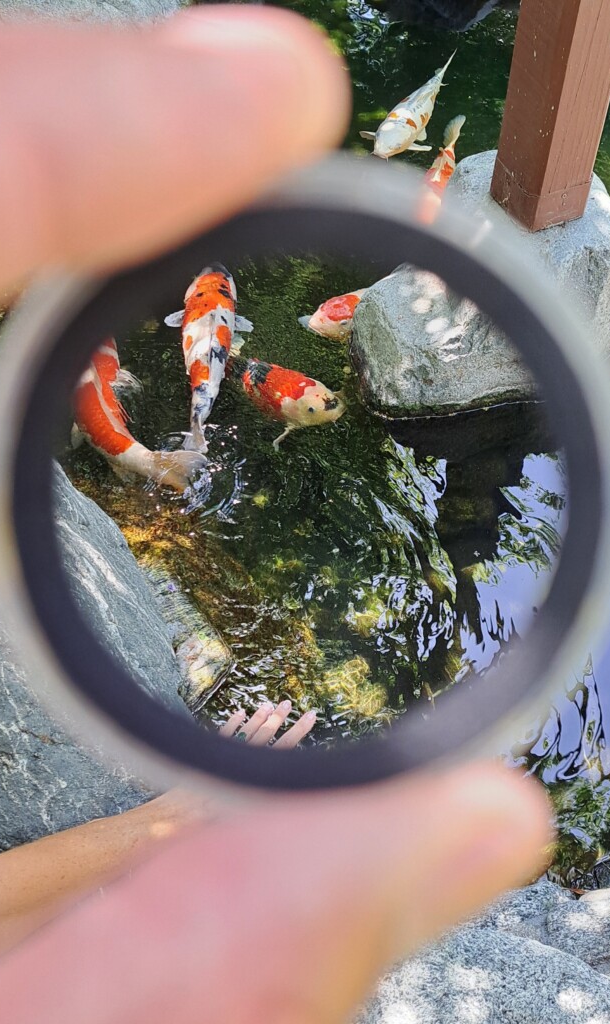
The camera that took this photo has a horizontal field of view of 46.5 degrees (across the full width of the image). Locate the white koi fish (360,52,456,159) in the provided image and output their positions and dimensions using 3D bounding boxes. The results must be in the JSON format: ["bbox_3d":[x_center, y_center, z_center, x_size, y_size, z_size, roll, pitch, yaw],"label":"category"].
[{"bbox_3d":[0.345,-1.213,2.141,0.180,0.130,0.620,19,55,14],"label":"white koi fish"}]

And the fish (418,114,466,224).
[{"bbox_3d":[0.360,-0.877,1.883,0.130,0.130,0.540,15,54,11],"label":"fish"}]

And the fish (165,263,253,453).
[{"bbox_3d":[-0.196,-0.339,1.470,0.170,0.130,0.530,-2,53,-1],"label":"fish"}]

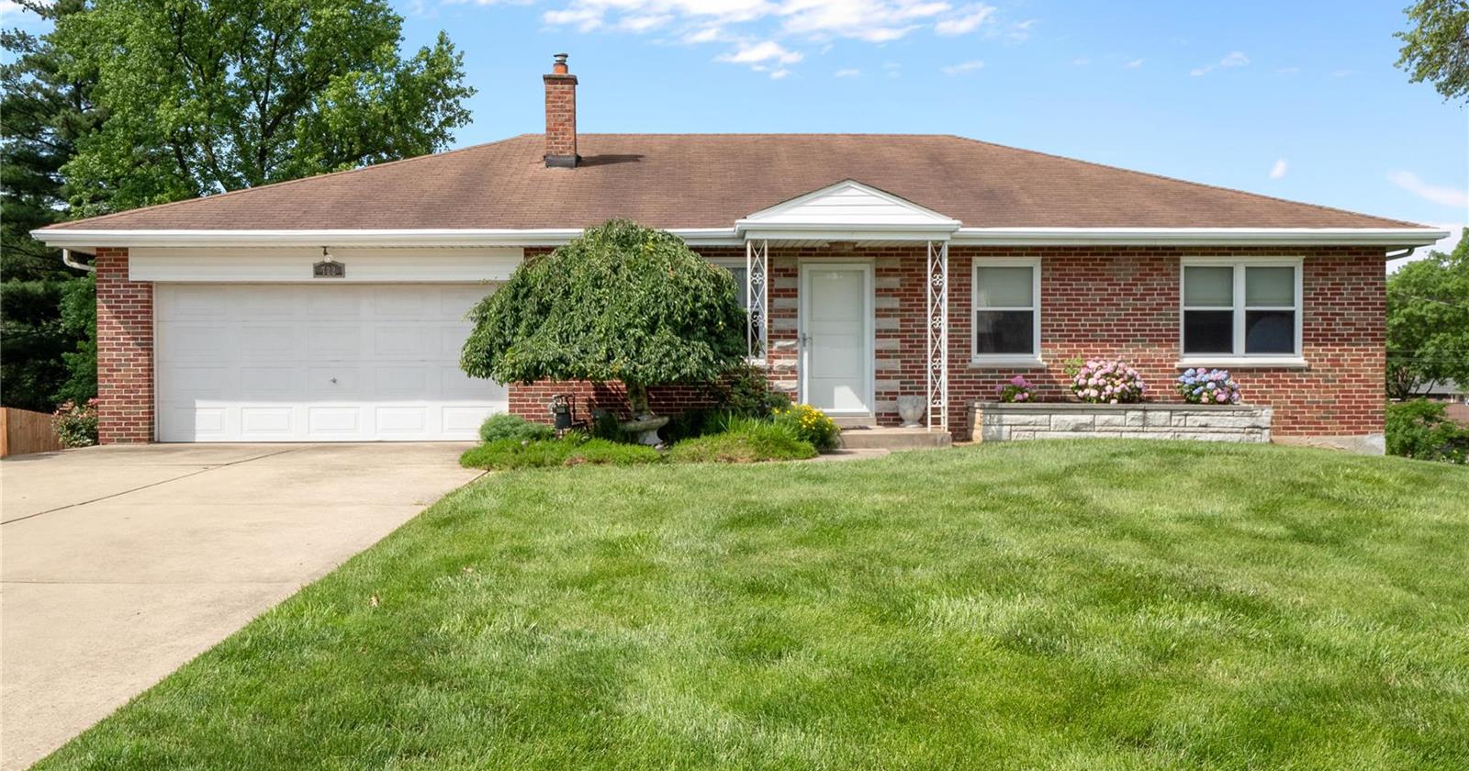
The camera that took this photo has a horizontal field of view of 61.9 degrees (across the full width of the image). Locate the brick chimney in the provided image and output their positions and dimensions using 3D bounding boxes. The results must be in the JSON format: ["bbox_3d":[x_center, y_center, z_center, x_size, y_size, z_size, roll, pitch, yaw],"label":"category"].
[{"bbox_3d":[-2.706,-4.280,19.047,0.530,1.800,0.530,0,1,-2],"label":"brick chimney"}]

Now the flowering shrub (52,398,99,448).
[{"bbox_3d":[-8.754,0.496,16.291,0.680,0.660,0.620,0,1,-2],"label":"flowering shrub"}]

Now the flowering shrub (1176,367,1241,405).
[{"bbox_3d":[6.344,0.022,16.380,0.830,0.530,0.700,0,1,-2],"label":"flowering shrub"}]

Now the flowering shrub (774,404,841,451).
[{"bbox_3d":[0.903,0.515,15.047,0.800,0.600,0.720,0,1,-2],"label":"flowering shrub"}]

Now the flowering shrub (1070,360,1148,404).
[{"bbox_3d":[5.000,-0.028,16.330,0.980,0.600,0.800,0,1,-2],"label":"flowering shrub"}]

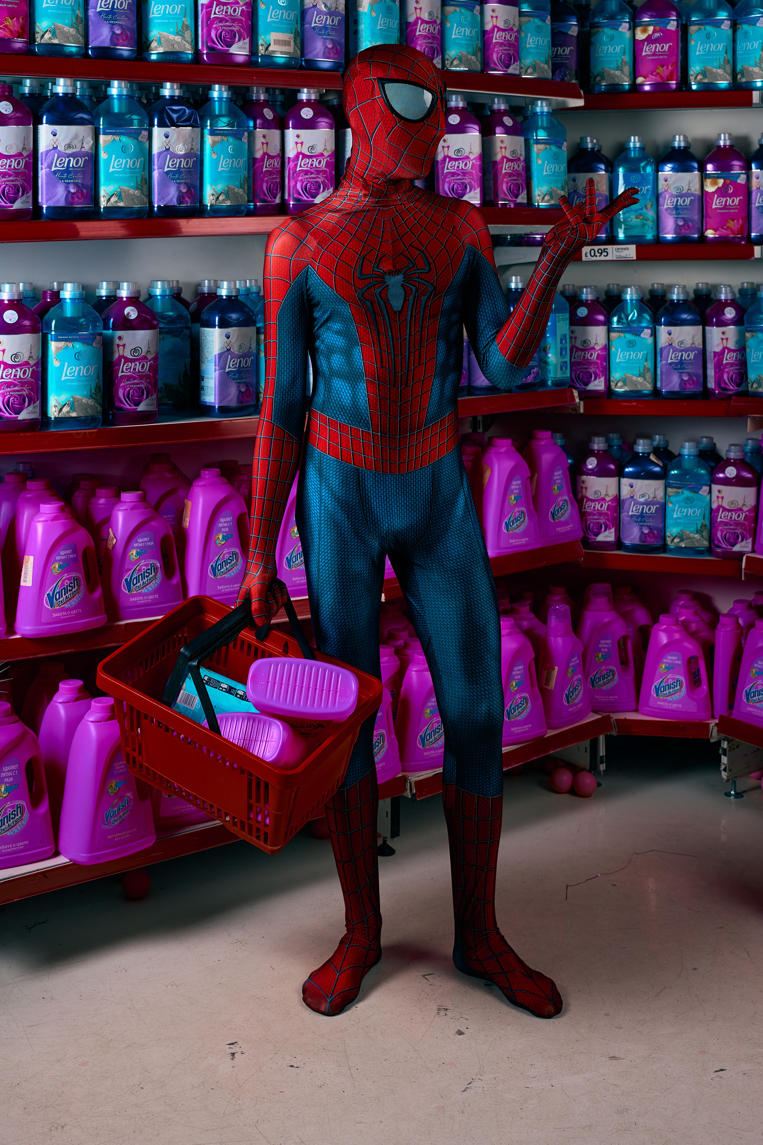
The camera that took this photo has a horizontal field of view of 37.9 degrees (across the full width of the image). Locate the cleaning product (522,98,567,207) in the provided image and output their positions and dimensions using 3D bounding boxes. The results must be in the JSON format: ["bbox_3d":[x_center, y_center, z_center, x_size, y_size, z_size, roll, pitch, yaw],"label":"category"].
[{"bbox_3d":[0.453,-1.169,3.110,0.120,0.290,0.080,-7,12,-36],"label":"cleaning product"}]

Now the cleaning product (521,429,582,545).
[{"bbox_3d":[0.426,-0.219,2.820,0.185,0.265,0.100,-9,13,-40],"label":"cleaning product"}]

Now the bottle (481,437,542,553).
[{"bbox_3d":[0.310,-0.186,2.700,0.185,0.265,0.100,-9,13,-40],"label":"bottle"}]

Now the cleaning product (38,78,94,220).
[{"bbox_3d":[-0.681,-0.913,2.400,0.116,0.288,0.086,-4,10,-23],"label":"cleaning product"}]

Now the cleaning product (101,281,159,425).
[{"bbox_3d":[-0.532,-0.469,2.365,0.116,0.288,0.086,-4,10,-23],"label":"cleaning product"}]

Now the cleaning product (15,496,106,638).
[{"bbox_3d":[-0.672,-0.007,2.330,0.185,0.265,0.100,-8,13,-39],"label":"cleaning product"}]

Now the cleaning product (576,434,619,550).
[{"bbox_3d":[0.566,-0.212,2.920,0.116,0.288,0.086,3,9,18],"label":"cleaning product"}]

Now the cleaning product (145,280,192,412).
[{"bbox_3d":[-0.506,-0.532,2.600,0.120,0.298,0.086,-6,15,-23],"label":"cleaning product"}]

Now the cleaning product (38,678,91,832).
[{"bbox_3d":[-0.590,0.348,2.160,0.100,0.265,0.185,9,14,42],"label":"cleaning product"}]

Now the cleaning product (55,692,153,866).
[{"bbox_3d":[-0.559,0.410,2.270,0.112,0.280,0.182,8,12,42],"label":"cleaning product"}]

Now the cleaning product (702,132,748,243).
[{"bbox_3d":[0.927,-1.039,3.000,0.116,0.288,0.086,2,9,12],"label":"cleaning product"}]

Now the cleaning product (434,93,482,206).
[{"bbox_3d":[0.200,-1.097,2.890,0.116,0.288,0.086,1,9,8],"label":"cleaning product"}]

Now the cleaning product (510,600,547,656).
[{"bbox_3d":[0.369,0.218,2.780,0.155,0.287,0.105,-9,16,-32],"label":"cleaning product"}]

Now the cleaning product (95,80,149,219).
[{"bbox_3d":[-0.575,-0.940,2.470,0.120,0.298,0.086,-7,15,-26],"label":"cleaning product"}]

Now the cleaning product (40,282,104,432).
[{"bbox_3d":[-0.638,-0.450,2.310,0.120,0.298,0.086,-8,16,-31],"label":"cleaning product"}]

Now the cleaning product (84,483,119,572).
[{"bbox_3d":[-0.598,-0.051,2.480,0.185,0.265,0.100,-8,13,-37],"label":"cleaning product"}]

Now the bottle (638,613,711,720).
[{"bbox_3d":[0.753,0.238,2.860,0.184,0.245,0.100,2,9,13],"label":"bottle"}]

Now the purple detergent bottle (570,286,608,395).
[{"bbox_3d":[0.563,-0.632,3.030,0.120,0.290,0.080,6,12,31],"label":"purple detergent bottle"}]

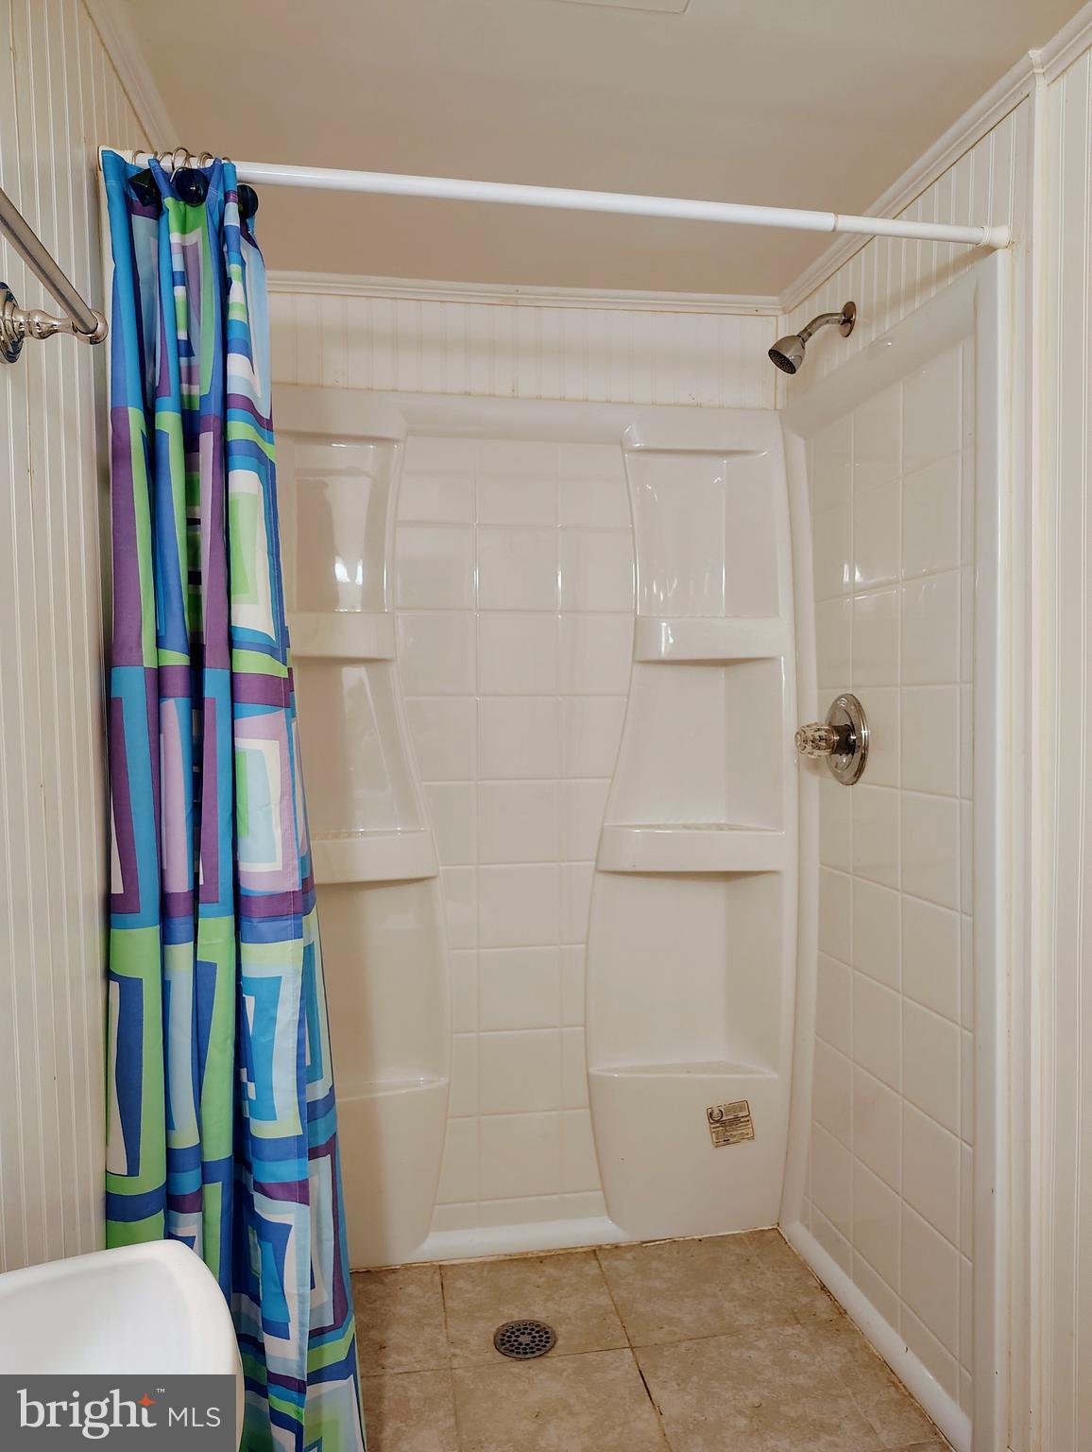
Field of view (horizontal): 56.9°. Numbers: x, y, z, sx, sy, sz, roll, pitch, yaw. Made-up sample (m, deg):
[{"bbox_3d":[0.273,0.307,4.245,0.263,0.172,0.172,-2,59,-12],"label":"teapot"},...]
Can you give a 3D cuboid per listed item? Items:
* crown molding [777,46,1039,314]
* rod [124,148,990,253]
[{"bbox_3d":[0.585,-0.894,1.767,0.034,0.042,0.840,-1,1,-10],"label":"crown molding"},{"bbox_3d":[0.061,-0.677,1.306,1.200,0.030,0.030,-1,1,-10],"label":"rod"}]

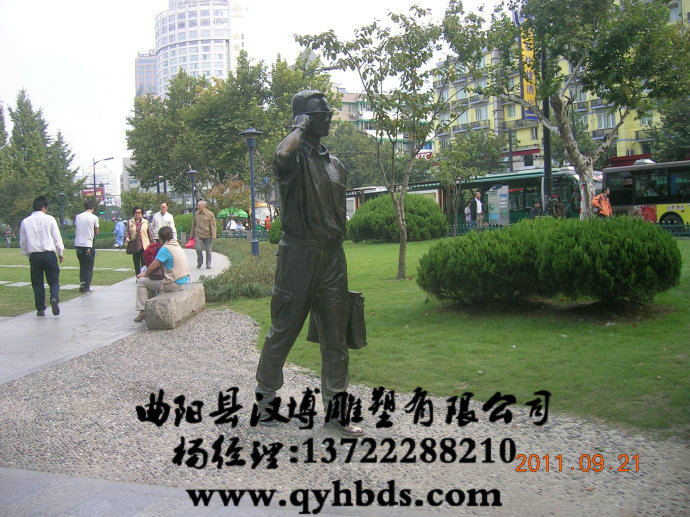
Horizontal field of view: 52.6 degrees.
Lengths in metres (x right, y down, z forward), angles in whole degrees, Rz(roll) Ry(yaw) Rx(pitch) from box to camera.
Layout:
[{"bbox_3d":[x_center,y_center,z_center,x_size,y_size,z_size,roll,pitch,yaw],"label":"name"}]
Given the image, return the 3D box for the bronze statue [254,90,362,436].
[{"bbox_3d":[-0.255,0.032,4.743,0.680,2.285,0.750,3,6,43],"label":"bronze statue"}]

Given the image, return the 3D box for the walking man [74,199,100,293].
[{"bbox_3d":[-4.833,-0.215,12.940,0.500,1.715,0.380,-1,4,12],"label":"walking man"}]

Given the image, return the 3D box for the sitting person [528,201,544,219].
[{"bbox_3d":[6.140,-1.229,22.349,0.520,1.300,0.750,-2,4,-6],"label":"sitting person"}]

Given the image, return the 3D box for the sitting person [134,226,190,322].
[{"bbox_3d":[-2.329,0.198,8.900,0.700,1.180,0.530,-1,4,22],"label":"sitting person"}]

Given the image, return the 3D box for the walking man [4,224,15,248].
[{"bbox_3d":[-23.091,-1.494,48.000,0.600,1.660,0.480,-4,4,-26],"label":"walking man"}]

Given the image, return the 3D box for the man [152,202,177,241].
[{"bbox_3d":[-4.468,-0.542,17.364,0.580,1.700,0.420,-2,4,-5],"label":"man"}]

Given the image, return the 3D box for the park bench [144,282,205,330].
[{"bbox_3d":[-2.331,0.623,9.660,0.380,0.390,1.830,-1,4,1],"label":"park bench"}]

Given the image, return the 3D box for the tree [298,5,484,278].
[{"bbox_3d":[0.787,-1.980,11.800,3.150,4.650,3.000,-2,4,0],"label":"tree"}]

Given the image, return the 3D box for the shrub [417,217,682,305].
[{"bbox_3d":[2.456,0.037,8.500,3.100,1.080,1.700,-2,4,6],"label":"shrub"}]

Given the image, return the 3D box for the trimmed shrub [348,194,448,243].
[{"bbox_3d":[1.596,-1.193,20.800,2.950,1.450,2.700,-2,4,0],"label":"trimmed shrub"}]

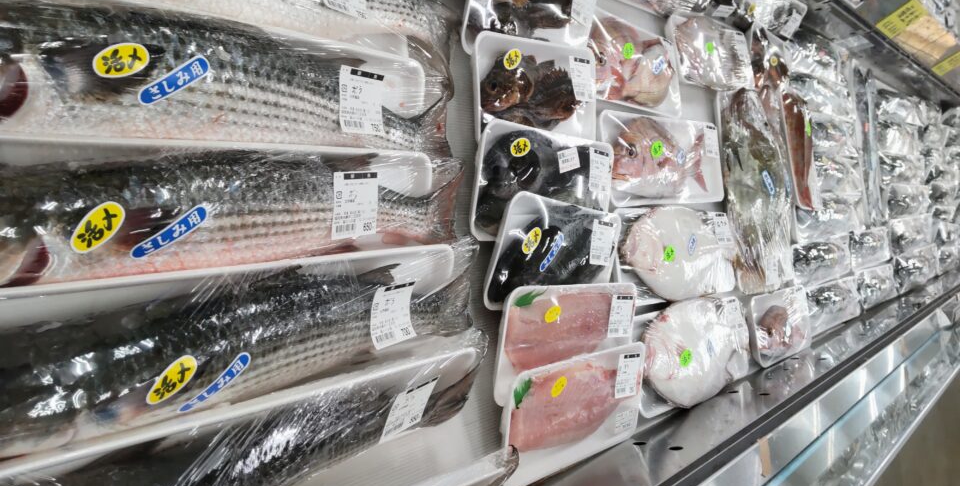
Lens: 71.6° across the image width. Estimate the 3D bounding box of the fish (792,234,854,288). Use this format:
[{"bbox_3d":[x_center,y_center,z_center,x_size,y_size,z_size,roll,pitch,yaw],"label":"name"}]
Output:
[{"bbox_3d":[0.745,0.036,1.443,0.365,0.042,0.091,-5,91,-47],"label":"fish"}]

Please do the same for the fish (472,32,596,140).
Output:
[{"bbox_3d":[0.081,-0.220,0.991,0.271,0.042,0.150,-10,107,-46],"label":"fish"}]

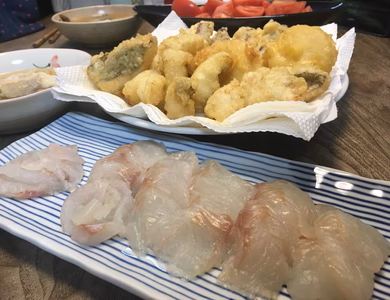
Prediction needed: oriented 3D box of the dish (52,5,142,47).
[{"bbox_3d":[-0.149,-0.193,0.533,0.140,0.046,0.140,-3,34,0],"label":"dish"}]

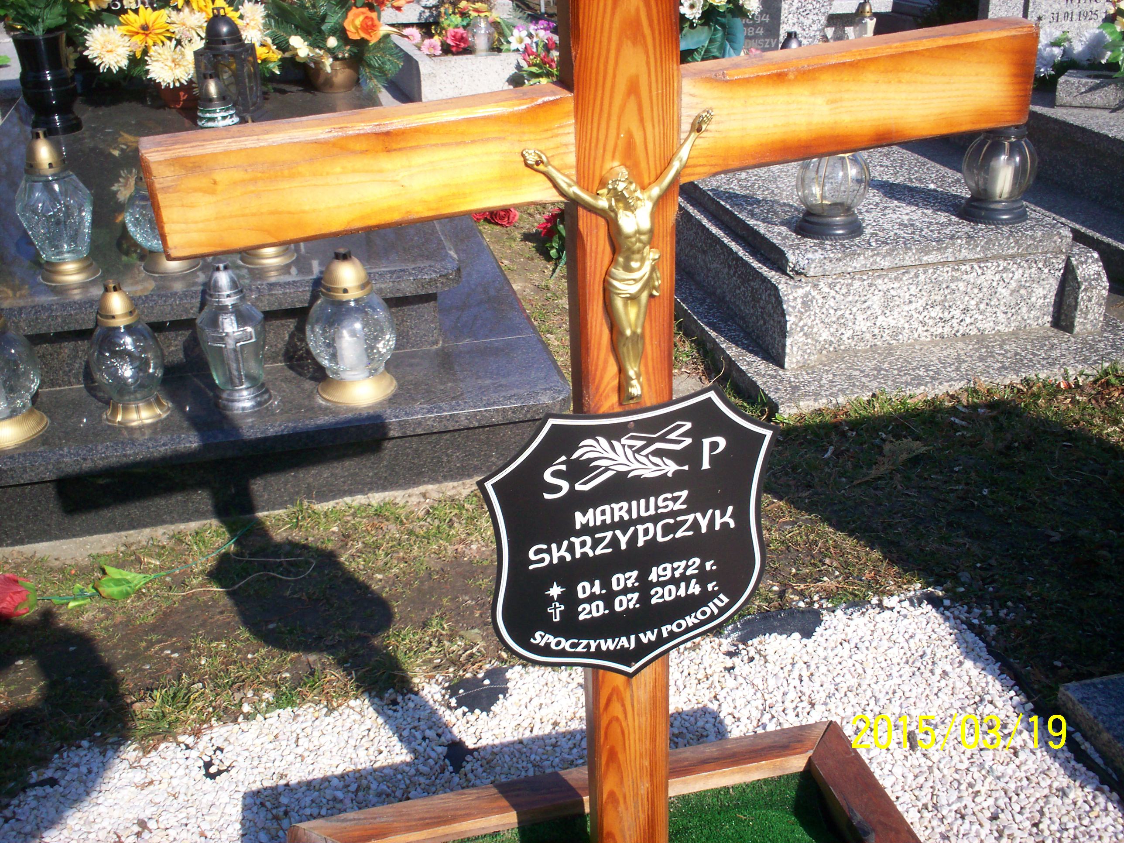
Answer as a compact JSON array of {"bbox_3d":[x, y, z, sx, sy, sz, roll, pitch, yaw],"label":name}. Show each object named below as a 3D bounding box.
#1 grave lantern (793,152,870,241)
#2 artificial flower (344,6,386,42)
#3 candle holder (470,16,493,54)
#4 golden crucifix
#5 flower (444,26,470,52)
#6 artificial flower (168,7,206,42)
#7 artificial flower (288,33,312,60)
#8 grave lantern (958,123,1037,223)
[{"bbox_3d":[0.679,-0.619,2.899,0.178,0.289,0.178,-7,28,-11],"label":"grave lantern"},{"bbox_3d":[-0.697,-1.405,4.134,0.143,0.121,0.090,-7,3,-11],"label":"artificial flower"},{"bbox_3d":[-0.359,-1.730,5.221,0.099,0.158,0.099,-7,28,-11],"label":"candle holder"},{"bbox_3d":[0.059,-0.124,1.012,0.162,0.266,0.036,-9,30,-7],"label":"golden crucifix"},{"bbox_3d":[-0.474,-1.711,5.241,0.114,0.114,0.080,-7,3,-11],"label":"flower"},{"bbox_3d":[-1.250,-1.326,3.901,0.129,0.114,0.080,-7,3,-11],"label":"artificial flower"},{"bbox_3d":[-0.927,-1.327,4.134,0.081,0.088,0.060,-7,7,-11],"label":"artificial flower"},{"bbox_3d":[1.119,-0.673,2.965,0.186,0.302,0.186,-7,28,-11],"label":"grave lantern"}]

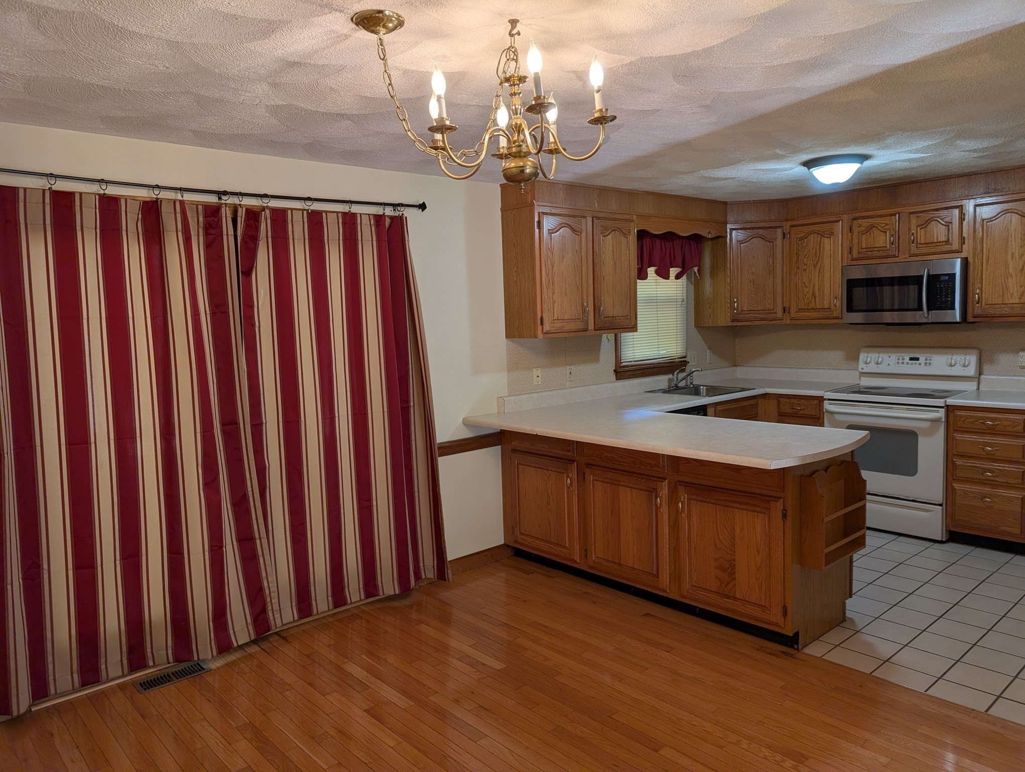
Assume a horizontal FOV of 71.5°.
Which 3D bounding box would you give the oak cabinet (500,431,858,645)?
[{"bbox_3d":[0.801,0.675,4.012,0.620,0.880,1.936,-7,8,-41],"label":"oak cabinet"}]

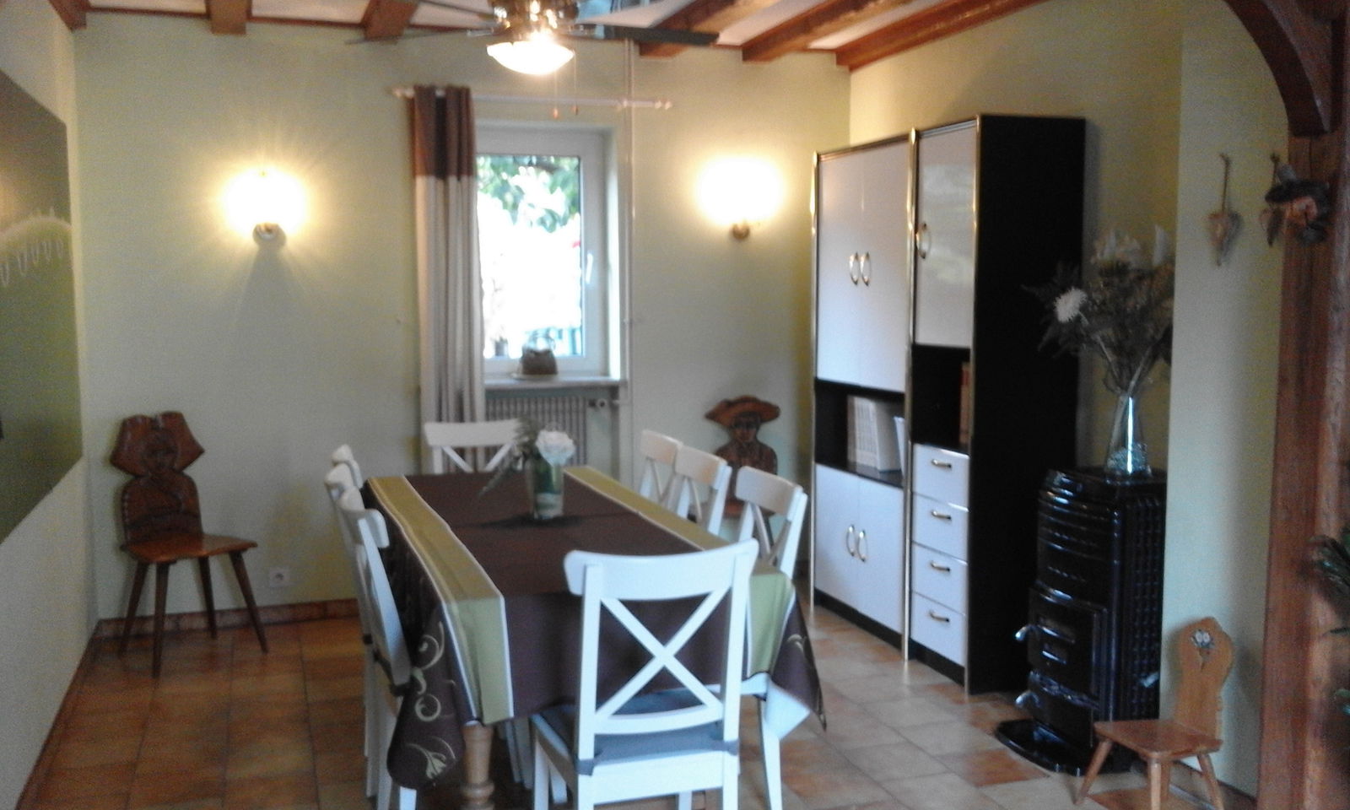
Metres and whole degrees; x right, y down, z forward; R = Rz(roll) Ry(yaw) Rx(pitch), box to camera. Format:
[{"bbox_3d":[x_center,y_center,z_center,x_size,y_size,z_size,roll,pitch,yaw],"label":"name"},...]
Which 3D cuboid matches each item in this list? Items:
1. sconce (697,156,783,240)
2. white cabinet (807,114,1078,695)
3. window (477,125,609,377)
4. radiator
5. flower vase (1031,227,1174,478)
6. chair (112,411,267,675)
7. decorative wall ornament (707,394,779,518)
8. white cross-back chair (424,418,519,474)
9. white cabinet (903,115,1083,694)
[{"bbox_3d":[0.321,-1.008,5.535,0.360,0.380,0.200,-2,6,-20],"label":"sconce"},{"bbox_3d":[1.067,-0.039,4.677,0.445,2.078,1.215,-2,6,-20],"label":"white cabinet"},{"bbox_3d":[-0.682,-0.731,5.512,0.730,1.220,0.100,-2,6,-20],"label":"window"},{"bbox_3d":[-0.698,0.310,5.471,0.570,0.700,0.130,-2,6,-20],"label":"radiator"},{"bbox_3d":[1.422,-0.171,3.617,0.410,0.790,0.430,-2,6,-20],"label":"flower vase"},{"bbox_3d":[-2.022,0.537,4.644,0.480,0.970,0.440,5,8,45],"label":"chair"},{"bbox_3d":[0.333,0.233,5.589,0.420,0.570,0.200,-1,6,-3],"label":"decorative wall ornament"},{"bbox_3d":[-0.817,0.540,4.850,0.430,0.910,0.520,-2,6,-20],"label":"white cross-back chair"},{"bbox_3d":[1.200,-0.004,4.319,0.445,2.078,0.446,-2,6,-20],"label":"white cabinet"}]

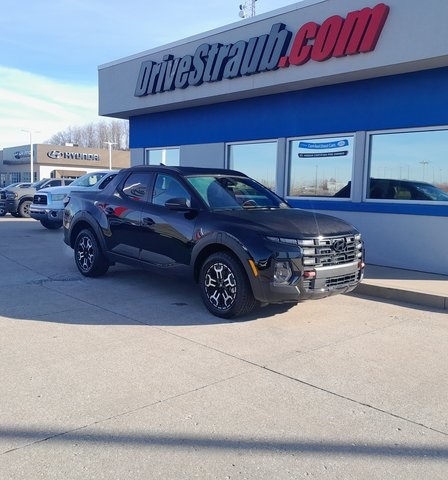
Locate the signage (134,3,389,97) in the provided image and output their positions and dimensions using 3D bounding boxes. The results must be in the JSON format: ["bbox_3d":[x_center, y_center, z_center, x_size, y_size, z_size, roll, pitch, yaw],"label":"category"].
[{"bbox_3d":[0.148,-3.515,9.691,0.180,0.820,6.560,-4,8,-43],"label":"signage"}]

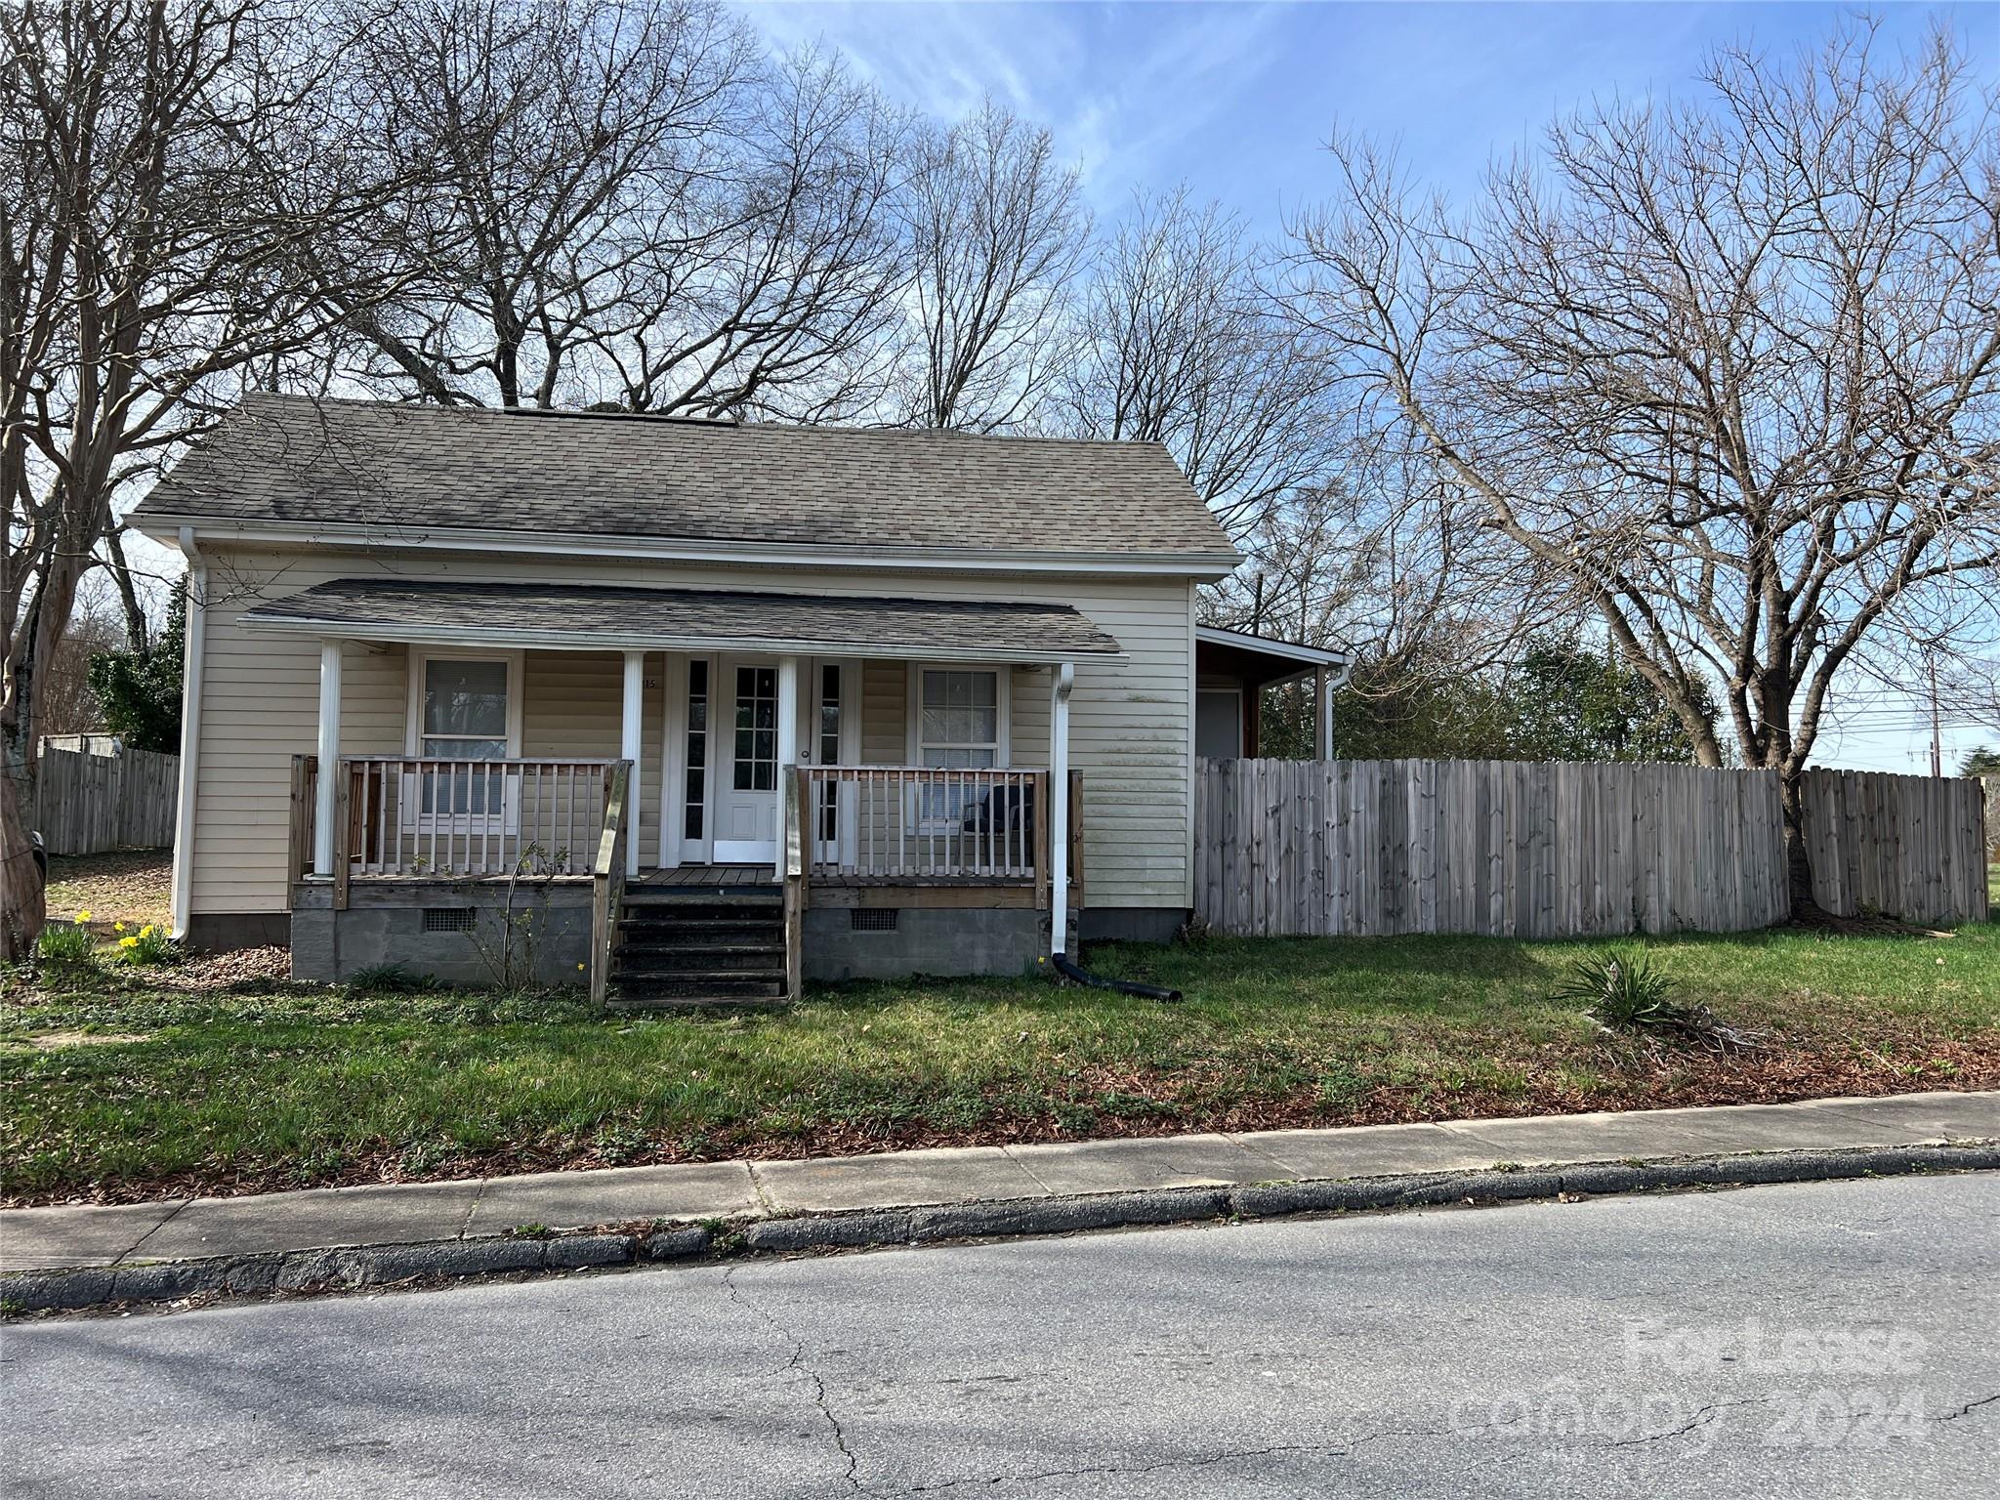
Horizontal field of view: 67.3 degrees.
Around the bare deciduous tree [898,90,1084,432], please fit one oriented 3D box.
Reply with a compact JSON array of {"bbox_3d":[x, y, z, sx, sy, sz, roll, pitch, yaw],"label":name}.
[{"bbox_3d":[-0.217,-6.279,35.388,4.800,18.330,4.800,0,-3,0],"label":"bare deciduous tree"}]

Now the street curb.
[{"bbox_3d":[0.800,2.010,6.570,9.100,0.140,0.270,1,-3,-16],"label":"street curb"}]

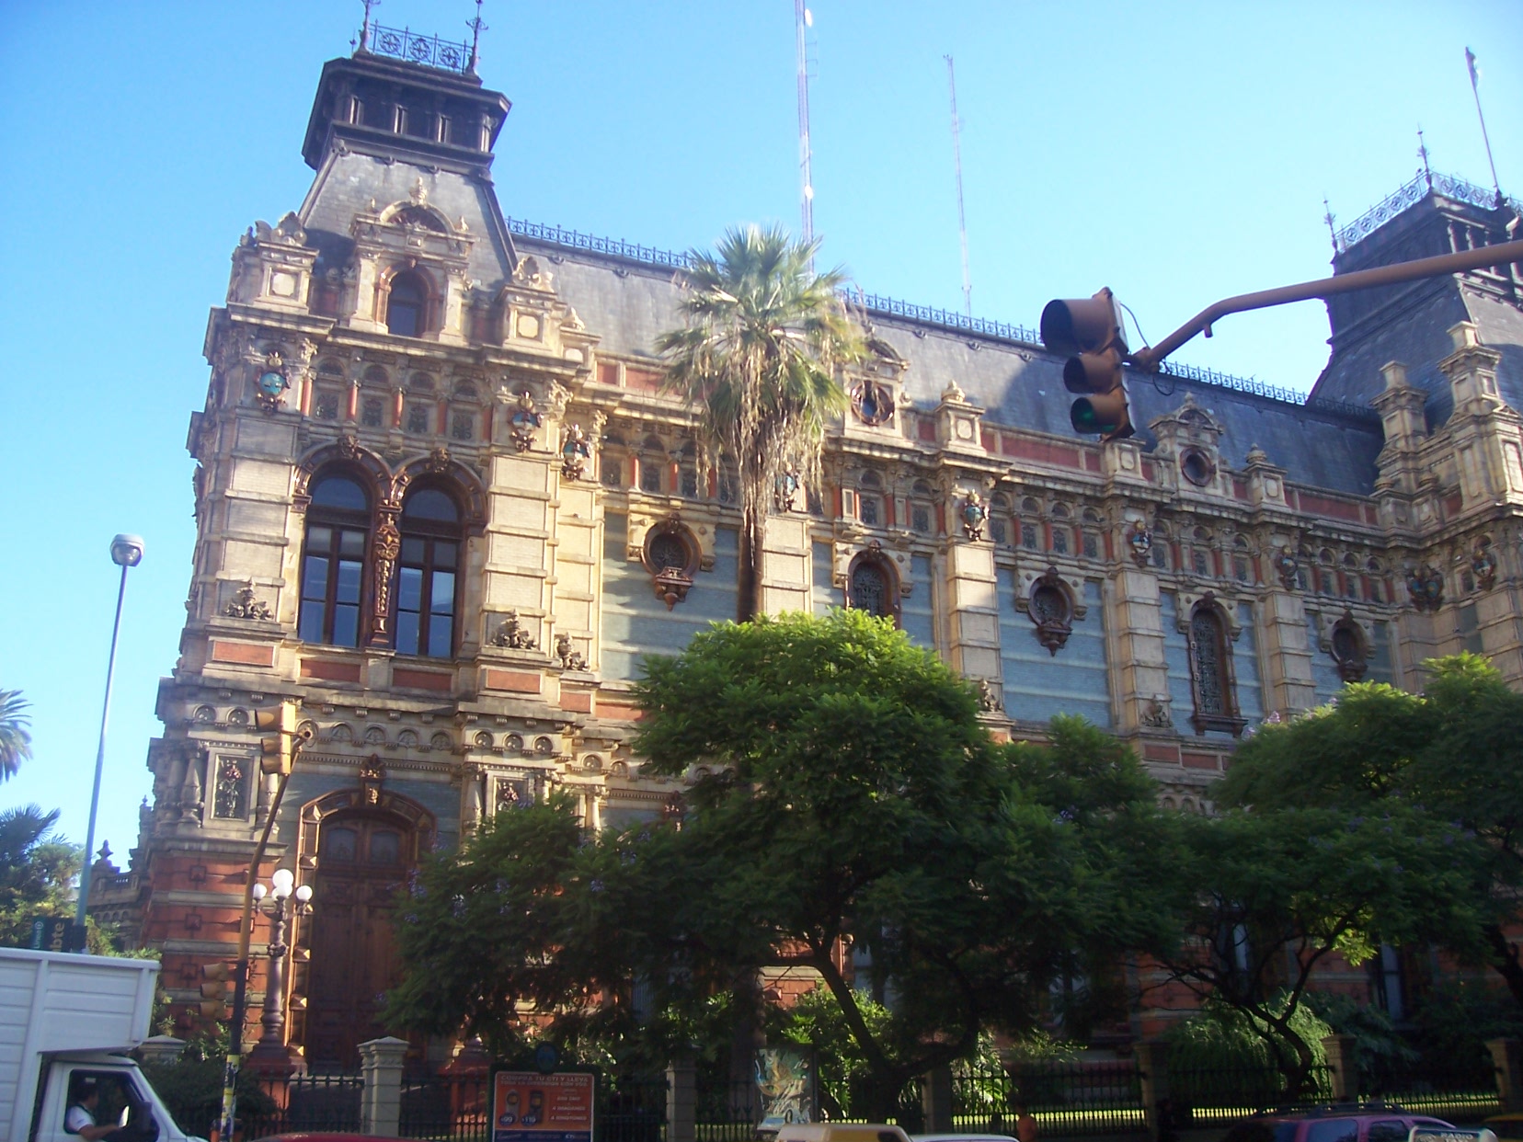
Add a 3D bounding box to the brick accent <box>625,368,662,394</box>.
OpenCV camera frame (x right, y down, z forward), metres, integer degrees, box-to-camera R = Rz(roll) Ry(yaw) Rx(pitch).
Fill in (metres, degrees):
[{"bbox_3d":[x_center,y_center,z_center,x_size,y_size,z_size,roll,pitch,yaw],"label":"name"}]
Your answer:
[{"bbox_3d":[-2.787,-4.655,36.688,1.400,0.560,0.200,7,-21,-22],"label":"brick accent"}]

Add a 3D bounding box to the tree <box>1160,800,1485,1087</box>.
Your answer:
[{"bbox_3d":[9.781,7.423,26.192,5.900,6.800,5.600,8,-22,-24],"label":"tree"}]

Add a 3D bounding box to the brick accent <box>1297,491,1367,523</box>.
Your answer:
[{"bbox_3d":[17.286,-1.931,45.369,2.750,0.620,0.200,7,-21,-22],"label":"brick accent"}]

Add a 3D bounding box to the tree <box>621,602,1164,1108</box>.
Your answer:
[{"bbox_3d":[2.170,5.186,23.221,8.700,9.200,8.000,8,-22,-24],"label":"tree"}]

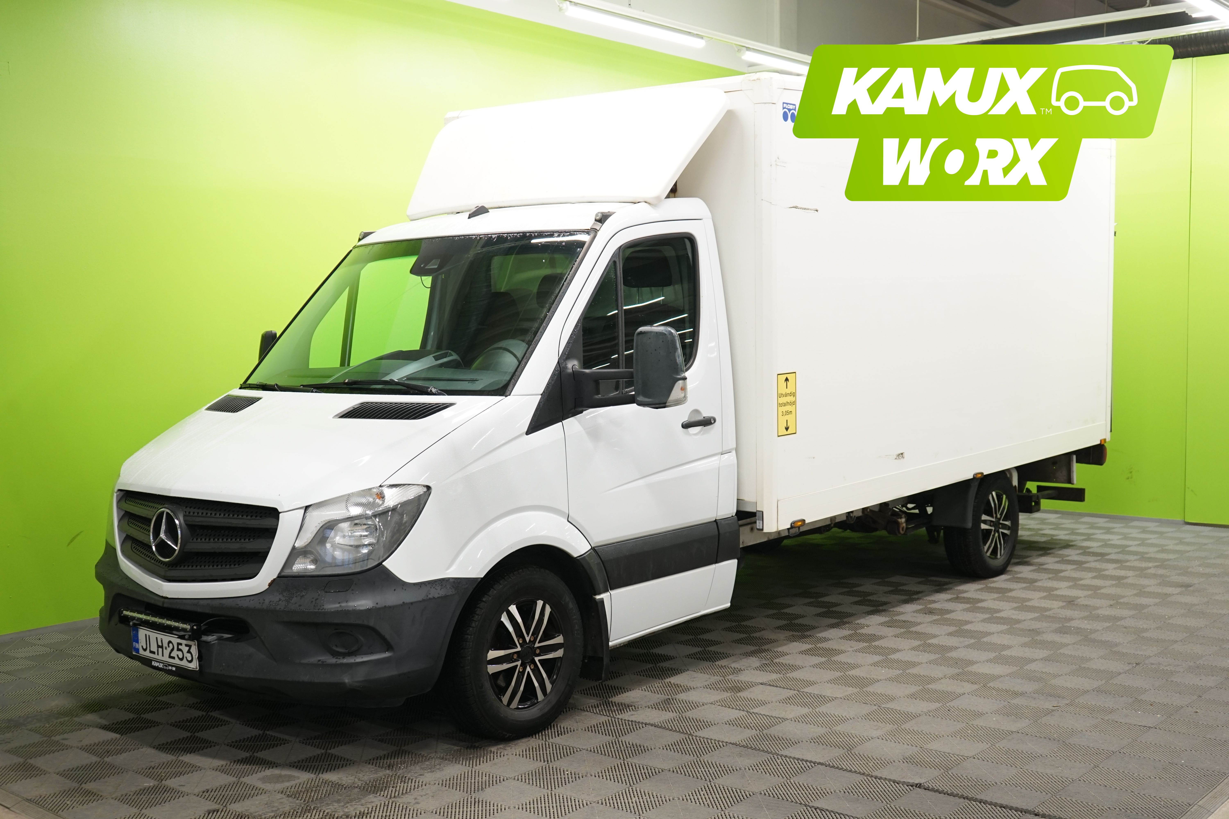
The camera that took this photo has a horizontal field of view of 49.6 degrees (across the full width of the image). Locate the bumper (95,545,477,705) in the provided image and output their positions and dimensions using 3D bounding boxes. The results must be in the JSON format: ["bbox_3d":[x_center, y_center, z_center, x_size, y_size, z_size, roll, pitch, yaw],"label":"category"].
[{"bbox_3d":[-1.474,0.786,5.315,1.960,0.530,0.760,3,6,40],"label":"bumper"}]

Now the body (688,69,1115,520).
[{"bbox_3d":[1.354,-0.722,8.729,2.178,2.185,4.597,4,7,40],"label":"body"}]

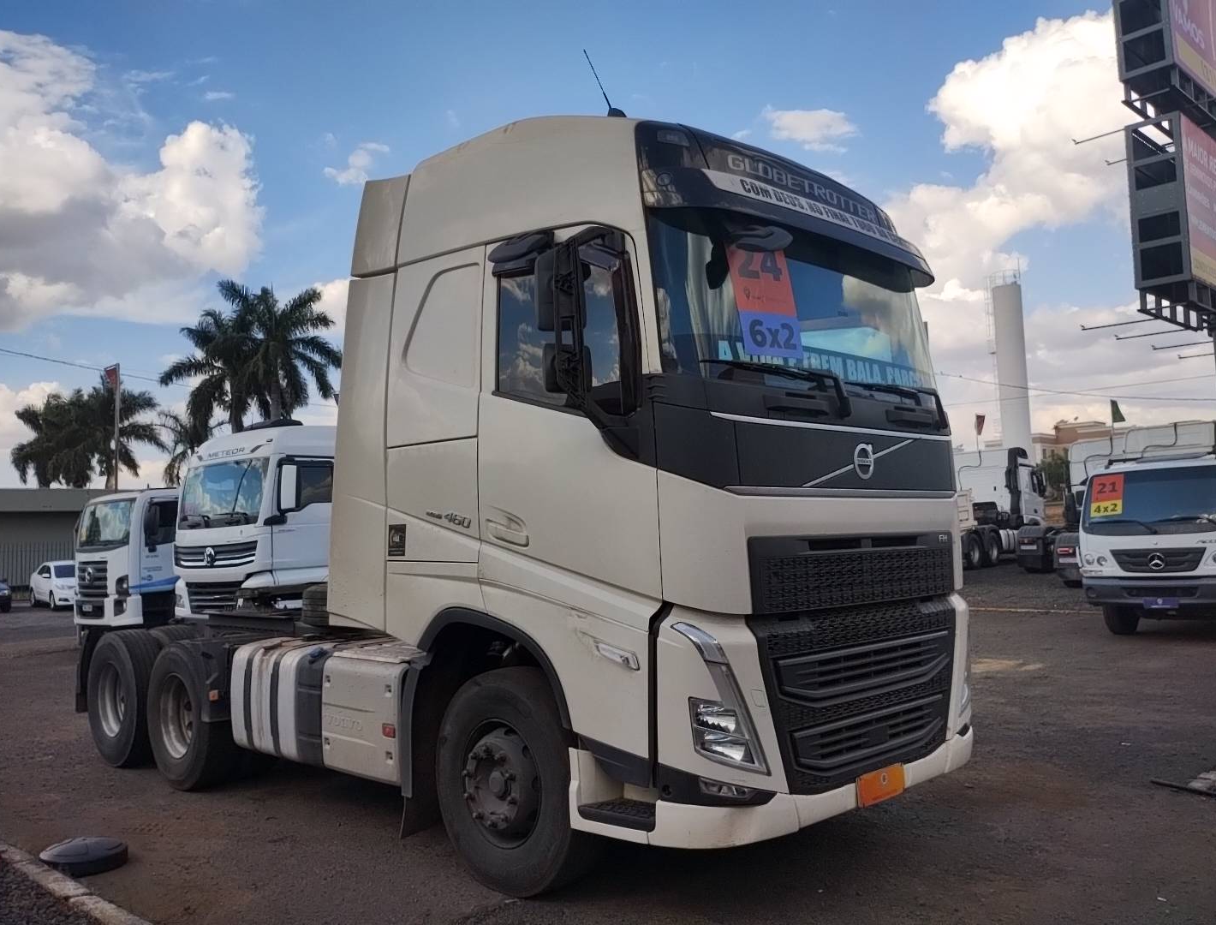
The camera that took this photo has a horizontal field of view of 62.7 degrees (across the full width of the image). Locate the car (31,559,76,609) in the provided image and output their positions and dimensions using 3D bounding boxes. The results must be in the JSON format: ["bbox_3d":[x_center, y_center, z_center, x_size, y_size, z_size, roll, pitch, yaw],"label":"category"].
[{"bbox_3d":[-17.137,3.941,32.000,1.770,1.480,4.450,3,-7,-41],"label":"car"}]

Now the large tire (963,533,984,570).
[{"bbox_3d":[10.222,2.544,28.081,0.290,1.030,1.040,-6,-6,41],"label":"large tire"}]

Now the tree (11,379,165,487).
[{"bbox_3d":[-27.957,1.075,53.519,8.200,11.323,7.200,1,-5,-28],"label":"tree"}]

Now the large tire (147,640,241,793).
[{"bbox_3d":[-3.016,1.823,7.273,0.295,1.030,1.040,3,-7,-45],"label":"large tire"}]

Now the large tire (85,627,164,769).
[{"bbox_3d":[-3.937,1.924,8.164,0.290,1.030,1.040,3,-7,-44],"label":"large tire"}]

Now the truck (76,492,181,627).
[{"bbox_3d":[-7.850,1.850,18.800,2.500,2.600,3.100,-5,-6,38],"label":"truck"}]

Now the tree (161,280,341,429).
[{"bbox_3d":[-16.544,-1.437,46.389,8.200,14.390,7.200,0,-5,-20],"label":"tree"}]

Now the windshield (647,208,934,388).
[{"bbox_3d":[1.069,-0.655,4.840,2.310,0.780,0.270,3,-7,-45],"label":"windshield"}]

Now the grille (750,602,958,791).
[{"bbox_3d":[1.234,1.025,4.584,1.740,0.770,0.140,3,-7,-44],"label":"grille"}]

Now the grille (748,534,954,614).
[{"bbox_3d":[1.212,0.488,4.637,1.780,0.320,0.120,3,-7,-45],"label":"grille"}]

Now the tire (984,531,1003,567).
[{"bbox_3d":[11.114,2.563,29.131,0.290,1.030,1.040,-6,-6,41],"label":"tire"}]

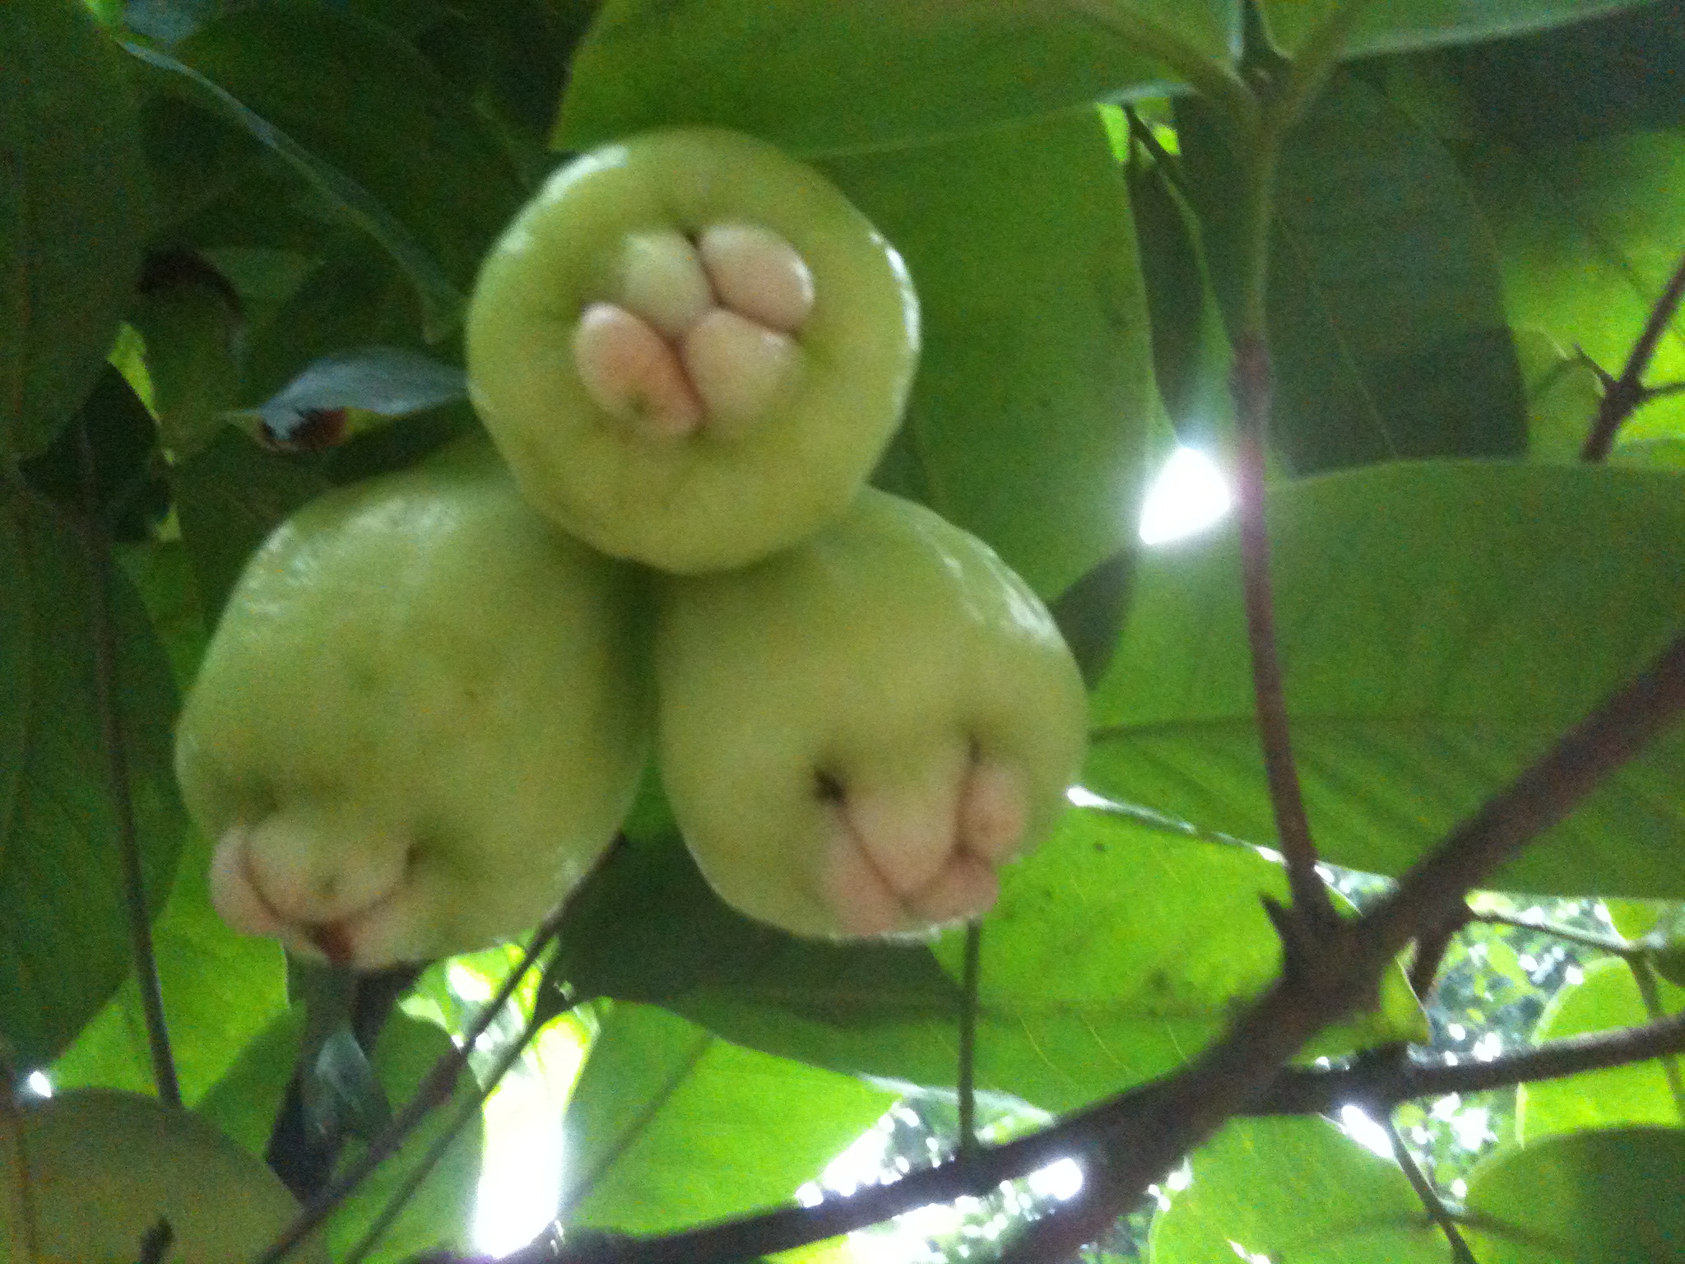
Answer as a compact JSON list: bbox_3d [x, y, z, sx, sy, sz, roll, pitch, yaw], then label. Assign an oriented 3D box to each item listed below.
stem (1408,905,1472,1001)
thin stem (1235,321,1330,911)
[{"bbox_3d":[0.114,0.061,0.325,0.007,0.021,0.006,22,0,0],"label":"stem"},{"bbox_3d":[0.077,0.000,0.305,0.009,0.107,0.007,-6,0,0],"label":"thin stem"}]

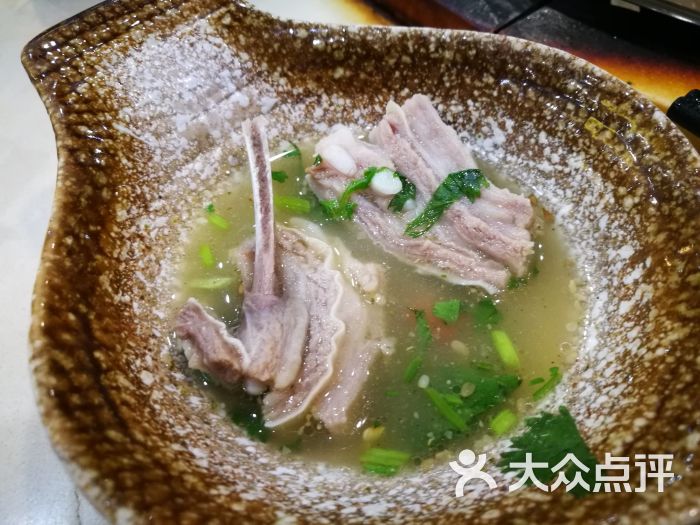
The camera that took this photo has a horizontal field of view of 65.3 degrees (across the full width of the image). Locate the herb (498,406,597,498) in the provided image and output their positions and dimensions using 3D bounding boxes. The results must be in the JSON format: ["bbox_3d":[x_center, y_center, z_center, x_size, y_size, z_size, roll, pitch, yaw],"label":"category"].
[{"bbox_3d":[0.066,0.059,0.178,0.028,0.007,0.033,12,47,31],"label":"herb"}]

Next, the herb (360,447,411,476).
[{"bbox_3d":[0.011,0.066,0.180,0.017,0.006,0.009,4,55,3],"label":"herb"}]

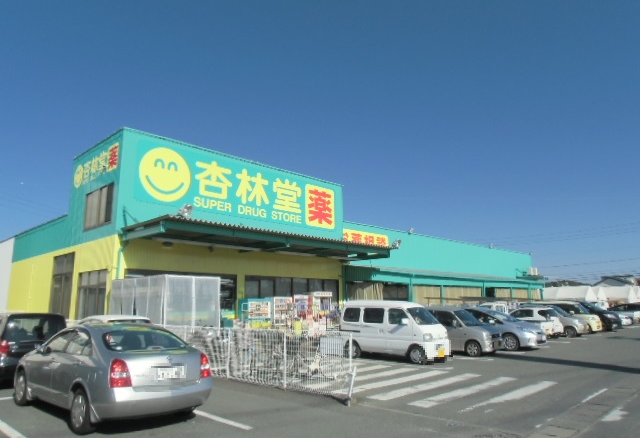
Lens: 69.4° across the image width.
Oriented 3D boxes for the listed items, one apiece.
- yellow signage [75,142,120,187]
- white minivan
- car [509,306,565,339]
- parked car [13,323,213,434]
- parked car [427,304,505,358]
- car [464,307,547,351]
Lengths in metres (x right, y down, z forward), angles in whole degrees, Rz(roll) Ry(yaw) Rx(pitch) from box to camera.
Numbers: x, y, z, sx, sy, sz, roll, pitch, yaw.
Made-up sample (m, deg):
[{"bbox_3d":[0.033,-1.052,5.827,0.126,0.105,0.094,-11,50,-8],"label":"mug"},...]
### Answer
[{"bbox_3d":[-9.676,-2.179,19.777,4.976,1.239,0.150,-11,-15,43],"label":"yellow signage"},{"bbox_3d":[2.329,3.428,14.501,1.475,1.830,3.395,10,-15,-44],"label":"white minivan"},{"bbox_3d":[9.739,4.806,21.413,2.950,1.470,1.475,-11,-15,43],"label":"car"},{"bbox_3d":[-3.623,2.437,7.778,4.550,1.460,1.750,-10,-15,42],"label":"parked car"},{"bbox_3d":[4.542,3.766,15.923,3.395,1.630,1.475,-11,-15,43],"label":"parked car"},{"bbox_3d":[6.346,4.188,17.924,4.460,1.490,1.745,-11,-15,43],"label":"car"}]

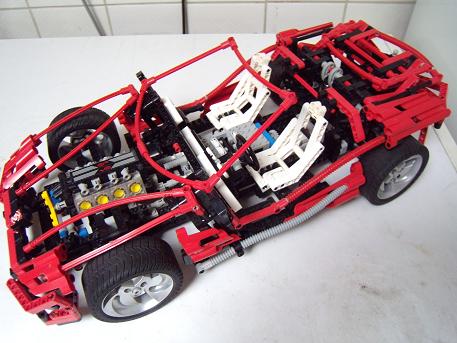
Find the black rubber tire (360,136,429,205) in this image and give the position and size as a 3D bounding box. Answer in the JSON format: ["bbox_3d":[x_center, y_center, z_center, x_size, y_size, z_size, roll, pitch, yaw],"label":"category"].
[{"bbox_3d":[0.177,-0.003,0.407,0.082,0.082,0.039,-22,50,-18],"label":"black rubber tire"}]

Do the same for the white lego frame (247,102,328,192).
[{"bbox_3d":[0.058,-0.030,0.377,0.076,0.080,0.056,-22,50,-17],"label":"white lego frame"}]

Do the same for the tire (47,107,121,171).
[{"bbox_3d":[-0.175,-0.036,0.452,0.082,0.082,0.039,-20,49,-16],"label":"tire"}]

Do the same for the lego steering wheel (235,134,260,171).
[{"bbox_3d":[0.016,-0.016,0.362,0.012,0.041,0.041,-30,51,-7],"label":"lego steering wheel"}]

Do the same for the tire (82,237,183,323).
[{"bbox_3d":[-0.083,0.095,0.325,0.082,0.082,0.039,-20,49,-16],"label":"tire"}]

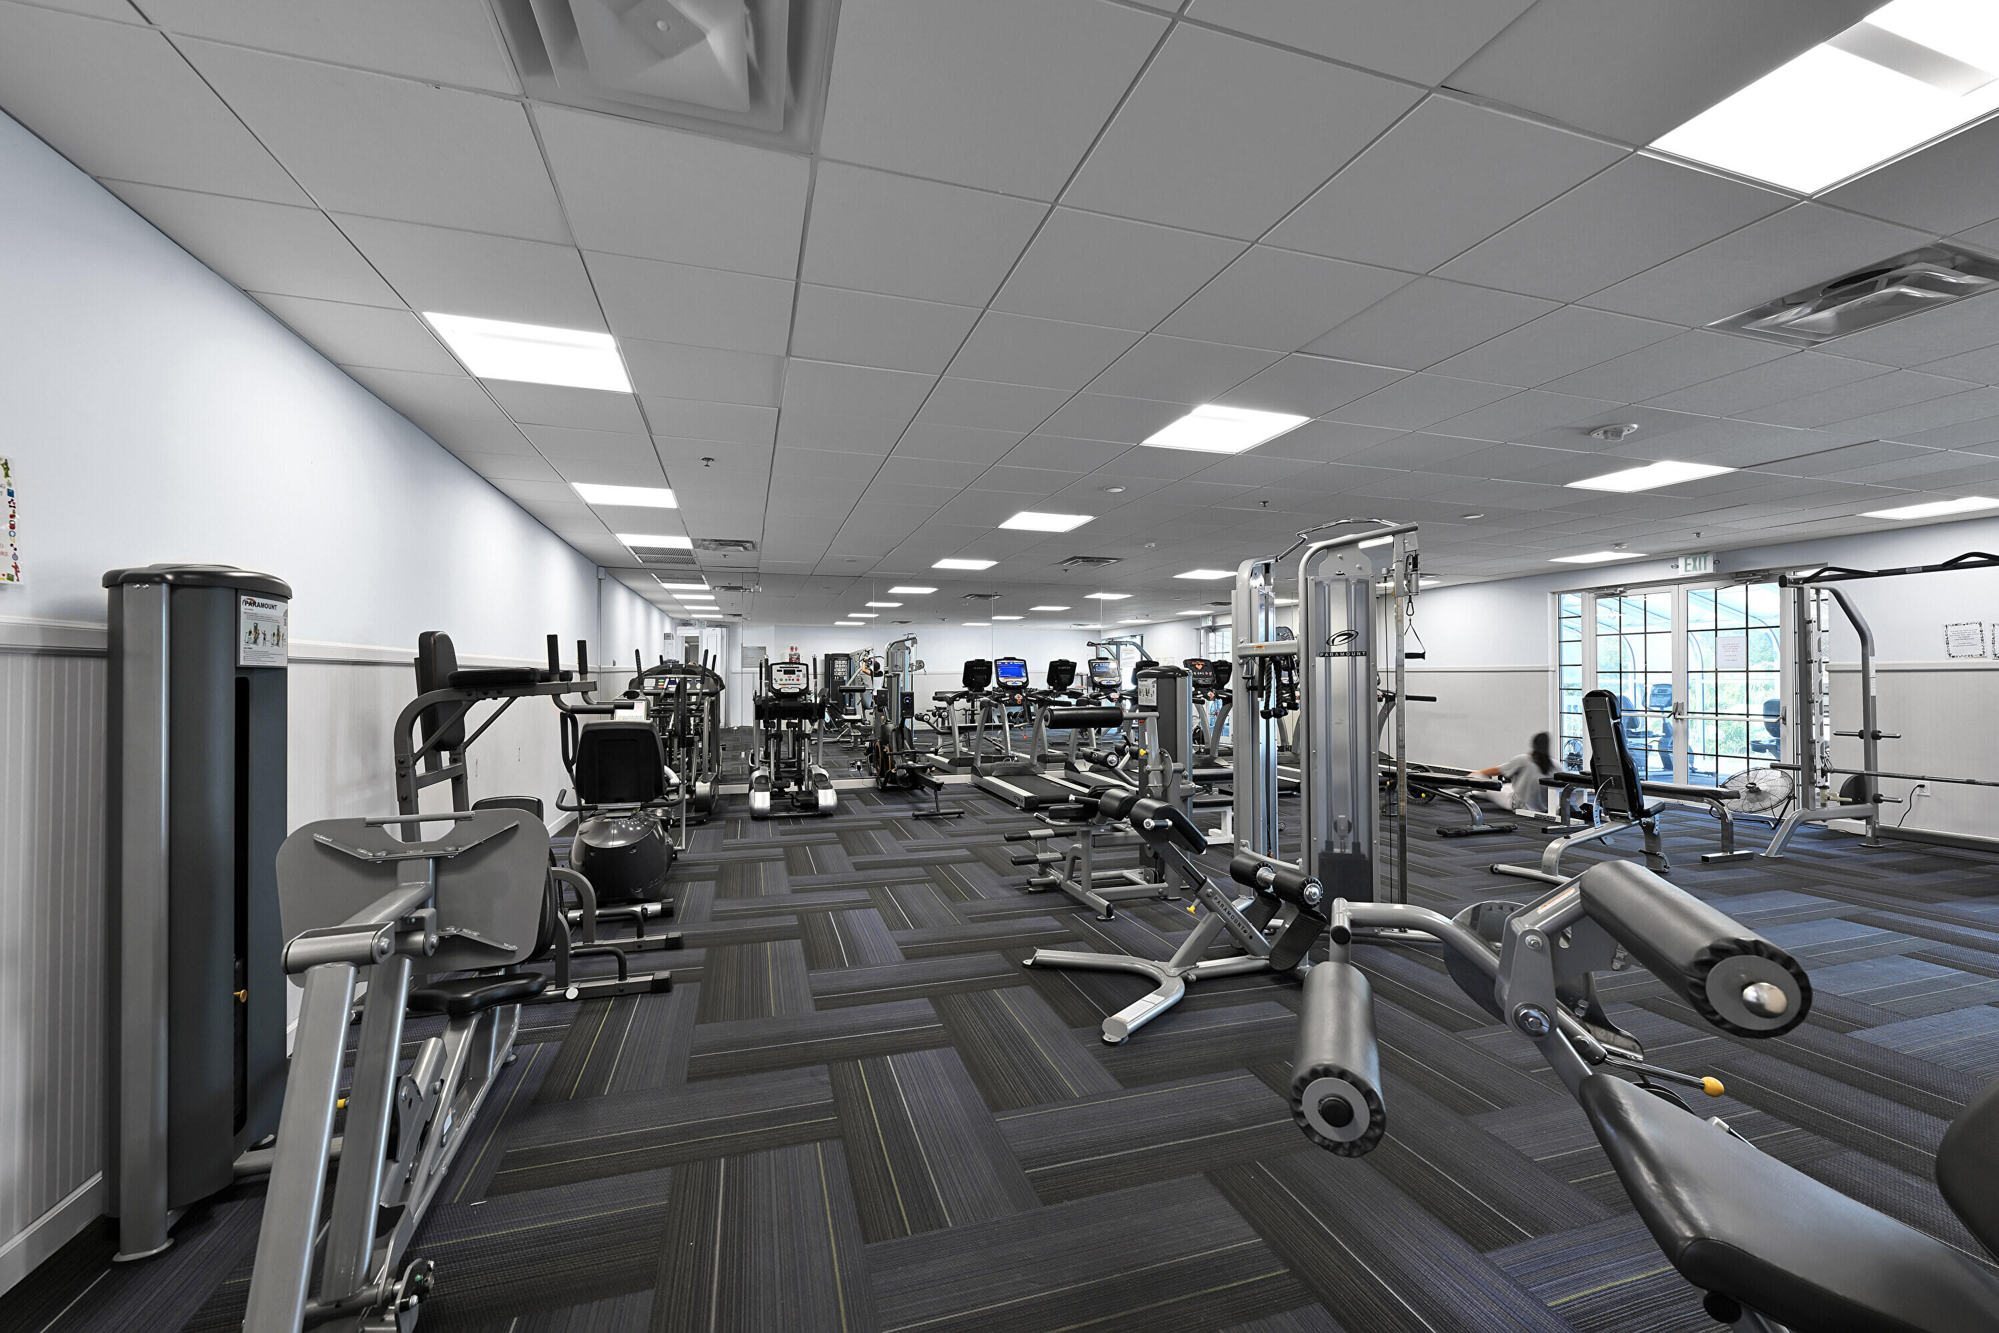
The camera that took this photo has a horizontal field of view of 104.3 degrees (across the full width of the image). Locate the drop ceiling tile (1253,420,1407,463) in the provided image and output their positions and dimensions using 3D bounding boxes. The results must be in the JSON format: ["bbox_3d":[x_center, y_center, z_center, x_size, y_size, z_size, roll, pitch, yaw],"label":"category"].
[{"bbox_3d":[1.712,-1.193,4.115,0.603,0.020,0.603,0,0,-18],"label":"drop ceiling tile"}]

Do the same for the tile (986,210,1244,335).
[{"bbox_3d":[0.340,-1.202,2.396,0.603,0.020,0.603,0,0,-18],"label":"tile"}]

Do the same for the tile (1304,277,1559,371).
[{"bbox_3d":[1.504,-1.205,2.774,0.600,0.020,0.600,0,-1,-18],"label":"tile"}]

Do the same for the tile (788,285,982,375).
[{"bbox_3d":[-0.427,-1.198,2.792,0.603,0.020,0.603,0,0,-18],"label":"tile"}]

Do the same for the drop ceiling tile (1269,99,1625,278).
[{"bbox_3d":[1.107,-1.206,2.001,0.603,0.020,0.603,0,0,-18],"label":"drop ceiling tile"}]

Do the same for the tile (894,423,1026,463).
[{"bbox_3d":[-0.213,-1.190,4.148,0.600,0.020,0.600,0,-1,-18],"label":"tile"}]

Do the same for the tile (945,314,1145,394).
[{"bbox_3d":[0.154,-1.198,2.977,0.603,0.020,0.603,0,0,-18],"label":"tile"}]

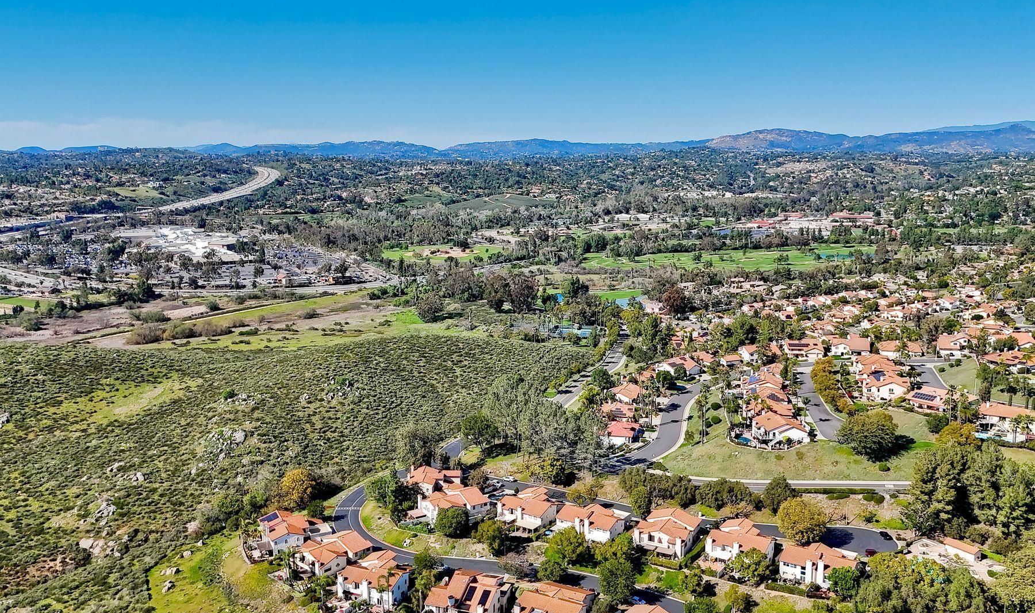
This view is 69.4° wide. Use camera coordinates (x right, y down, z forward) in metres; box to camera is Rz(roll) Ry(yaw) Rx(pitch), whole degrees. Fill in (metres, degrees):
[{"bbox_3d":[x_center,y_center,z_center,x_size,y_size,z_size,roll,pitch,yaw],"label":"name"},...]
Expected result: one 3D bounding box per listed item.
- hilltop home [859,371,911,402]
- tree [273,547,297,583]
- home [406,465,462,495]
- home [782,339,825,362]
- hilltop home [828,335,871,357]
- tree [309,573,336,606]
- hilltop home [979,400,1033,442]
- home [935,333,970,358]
[{"bbox_3d":[158.738,34.698,323.566,16.500,8.400,15.500,2,11,9],"label":"hilltop home"},{"bbox_3d":[-69.654,77.796,223.959,6.600,10.800,6.600,0,11,0],"label":"tree"},{"bbox_3d":[-31.200,65.736,278.663,19.500,8.600,16.000,0,11,-2],"label":"home"},{"bbox_3d":[154.435,22.575,402.706,18.500,8.000,16.000,1,11,7],"label":"home"},{"bbox_3d":[180.126,21.855,405.623,18.500,8.300,16.000,2,11,12],"label":"hilltop home"},{"bbox_3d":[-56.020,81.176,214.429,6.600,9.800,6.600,0,11,0],"label":"tree"},{"bbox_3d":[186.089,43.705,284.568,17.500,8.600,14.000,6,12,27],"label":"hilltop home"},{"bbox_3d":[235.462,21.157,403.449,15.500,8.500,15.000,4,12,19],"label":"home"}]

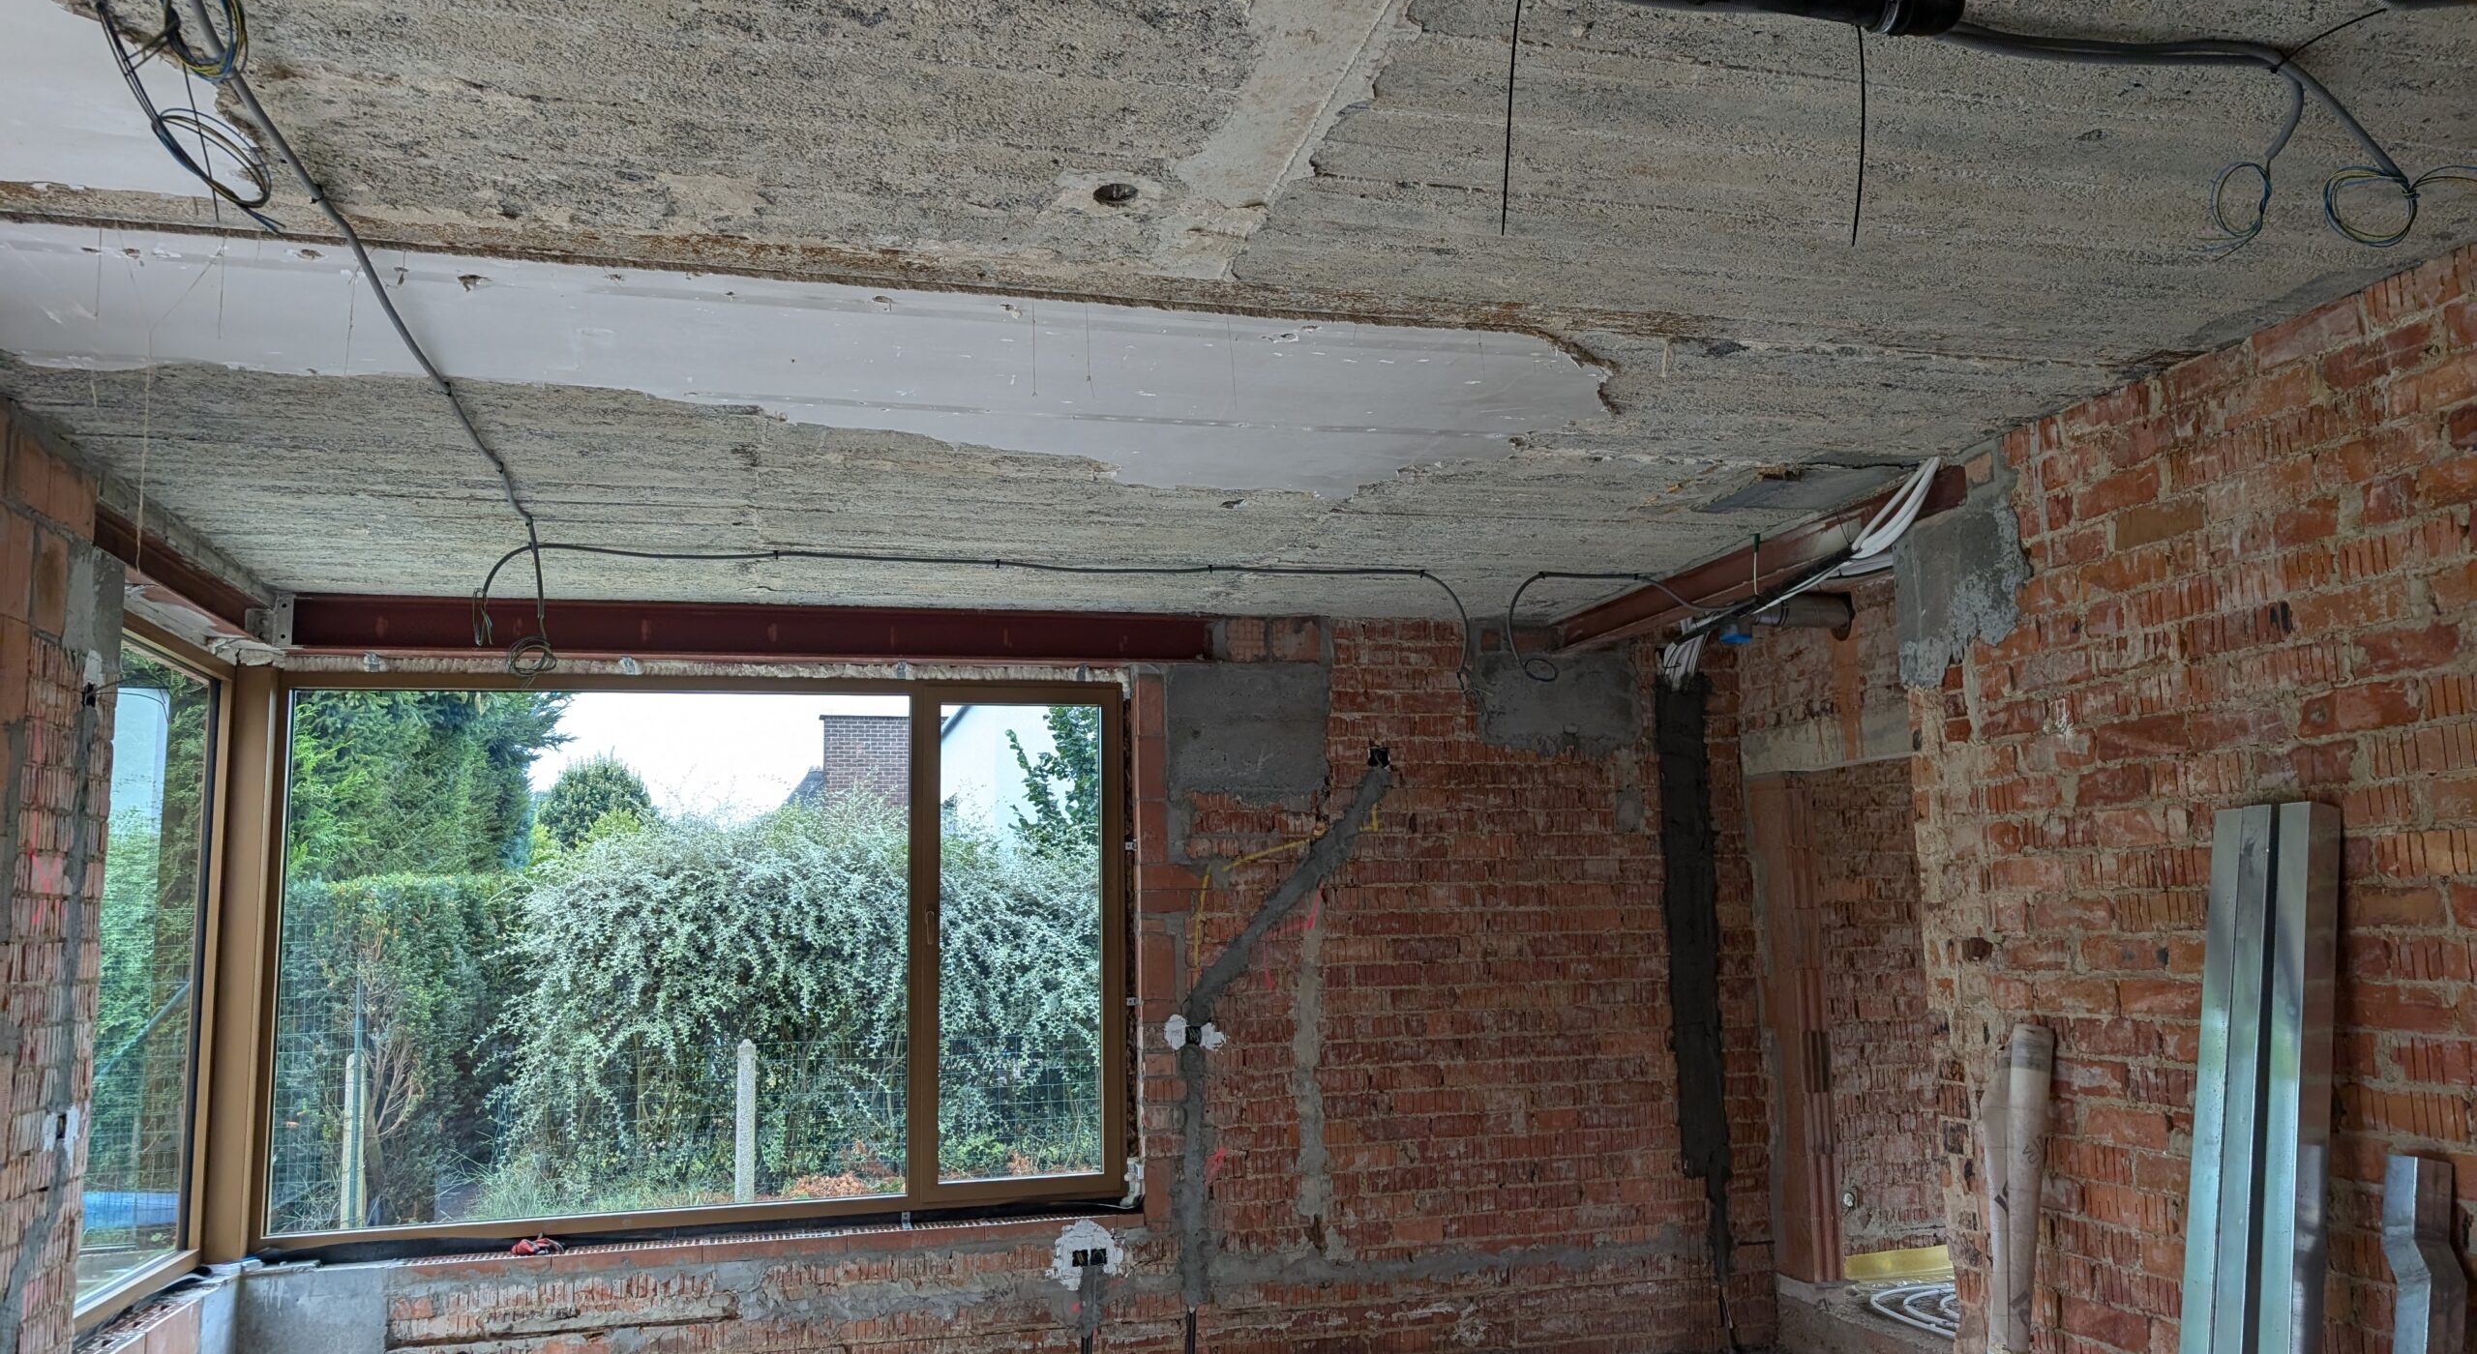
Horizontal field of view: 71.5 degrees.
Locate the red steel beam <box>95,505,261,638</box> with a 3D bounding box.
[{"bbox_3d":[-2.596,-0.233,4.175,0.100,0.107,1.280,1,-8,-15],"label":"red steel beam"}]

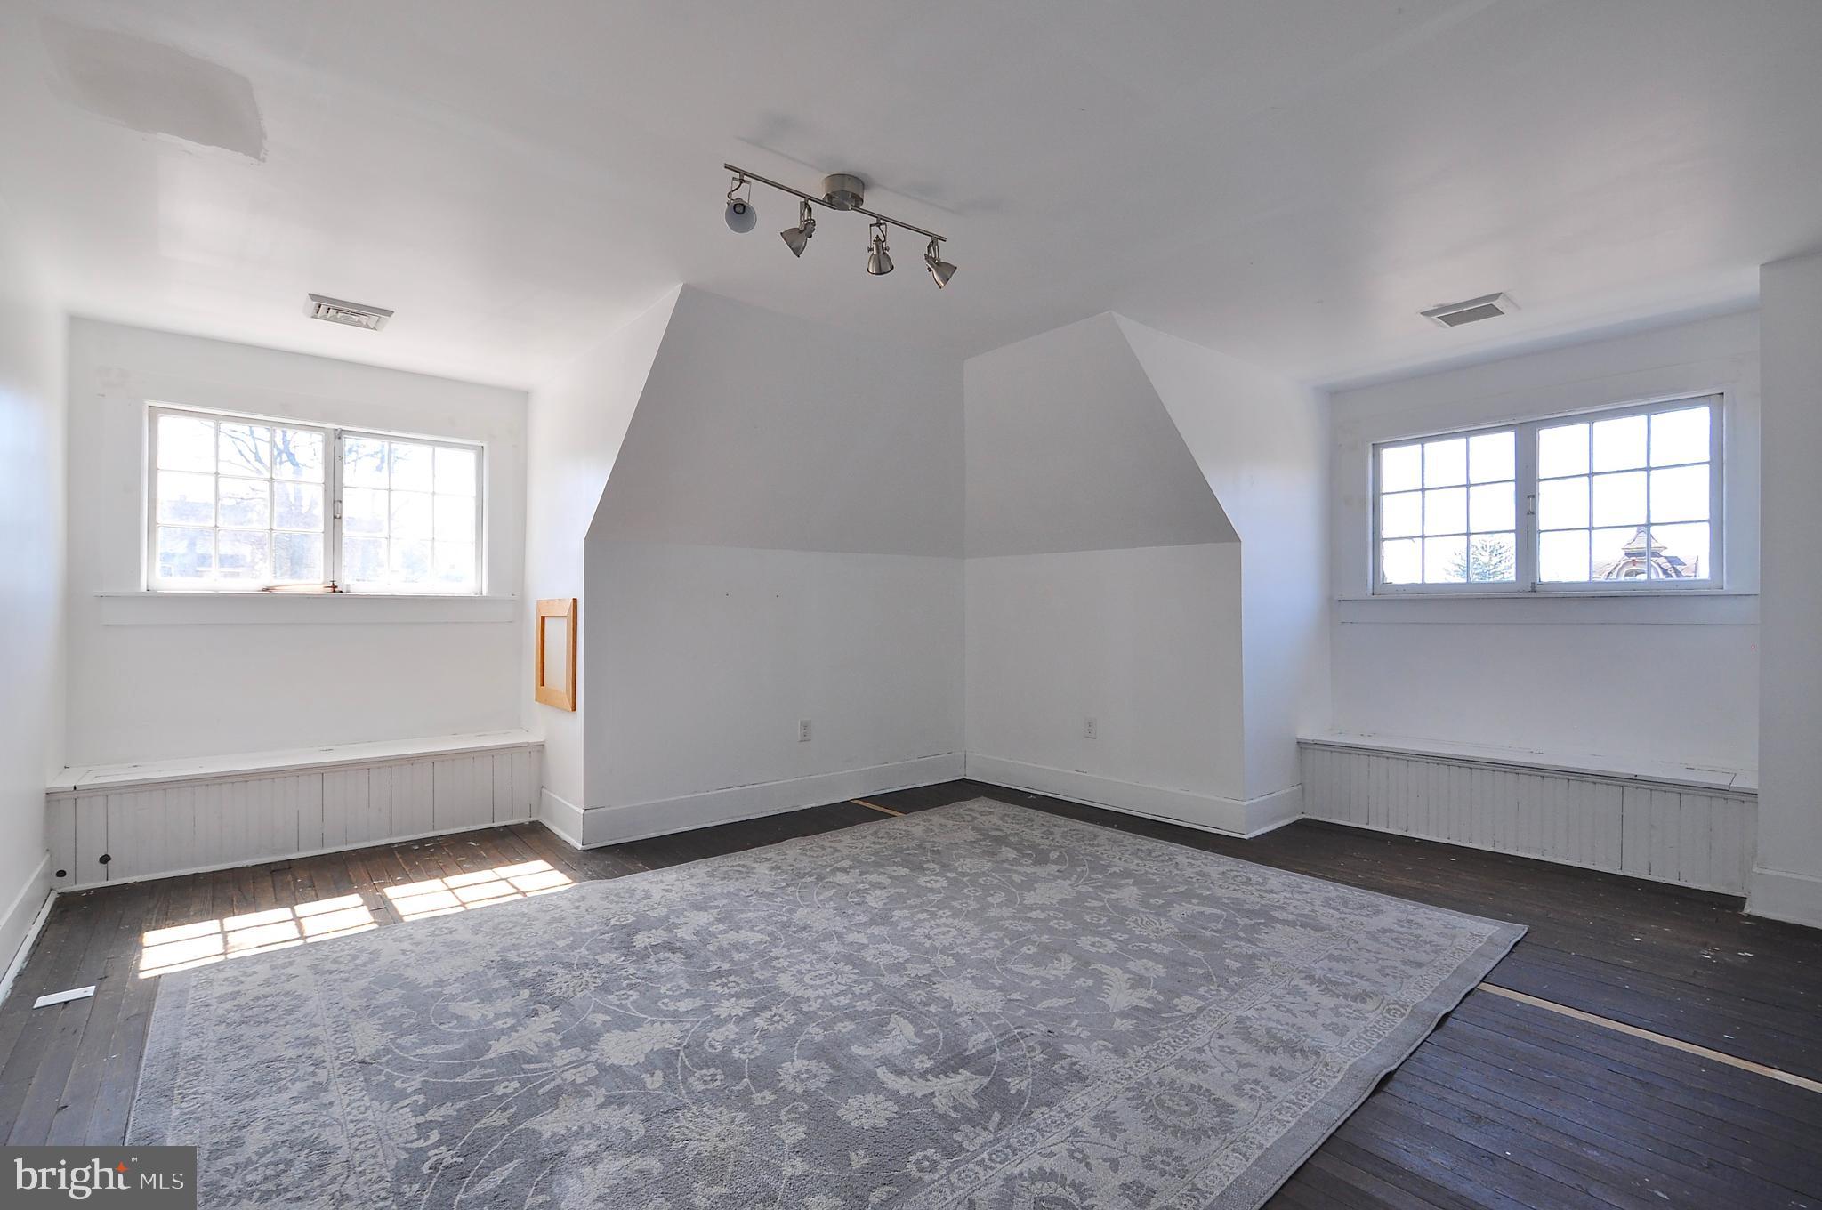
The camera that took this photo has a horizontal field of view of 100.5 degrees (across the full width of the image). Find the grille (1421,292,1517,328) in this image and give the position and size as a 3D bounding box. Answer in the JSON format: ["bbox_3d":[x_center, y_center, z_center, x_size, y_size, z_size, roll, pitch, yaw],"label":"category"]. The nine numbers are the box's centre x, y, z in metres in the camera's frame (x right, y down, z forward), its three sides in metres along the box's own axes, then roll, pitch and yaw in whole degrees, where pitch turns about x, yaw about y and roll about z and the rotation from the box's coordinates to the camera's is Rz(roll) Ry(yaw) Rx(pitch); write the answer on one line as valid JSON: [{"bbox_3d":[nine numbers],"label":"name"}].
[{"bbox_3d":[2.372,-1.233,3.217,0.285,0.025,0.240,-1,-1,44],"label":"grille"}]

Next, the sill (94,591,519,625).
[{"bbox_3d":[-2.907,0.029,3.820,1.670,0.140,0.060,1,-1,-37],"label":"sill"}]

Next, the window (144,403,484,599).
[{"bbox_3d":[-2.934,-0.478,3.849,1.340,0.850,0.080,1,-1,-37],"label":"window"}]

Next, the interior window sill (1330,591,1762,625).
[{"bbox_3d":[2.993,0.025,3.716,1.610,0.140,0.060,-1,-1,44],"label":"interior window sill"}]

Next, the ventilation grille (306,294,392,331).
[{"bbox_3d":[-2.393,-1.233,3.227,0.290,0.025,0.250,1,-1,-37],"label":"ventilation grille"}]

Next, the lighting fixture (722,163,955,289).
[{"bbox_3d":[-0.190,-1.140,2.263,0.750,0.230,0.150,0,-1,-34],"label":"lighting fixture"}]

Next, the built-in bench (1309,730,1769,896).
[{"bbox_3d":[2.760,0.898,3.555,1.630,0.410,0.530,-1,-1,44],"label":"built-in bench"}]

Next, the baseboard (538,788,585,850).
[{"bbox_3d":[-1.677,1.015,3.646,0.030,0.180,0.630,1,-1,-42],"label":"baseboard"}]

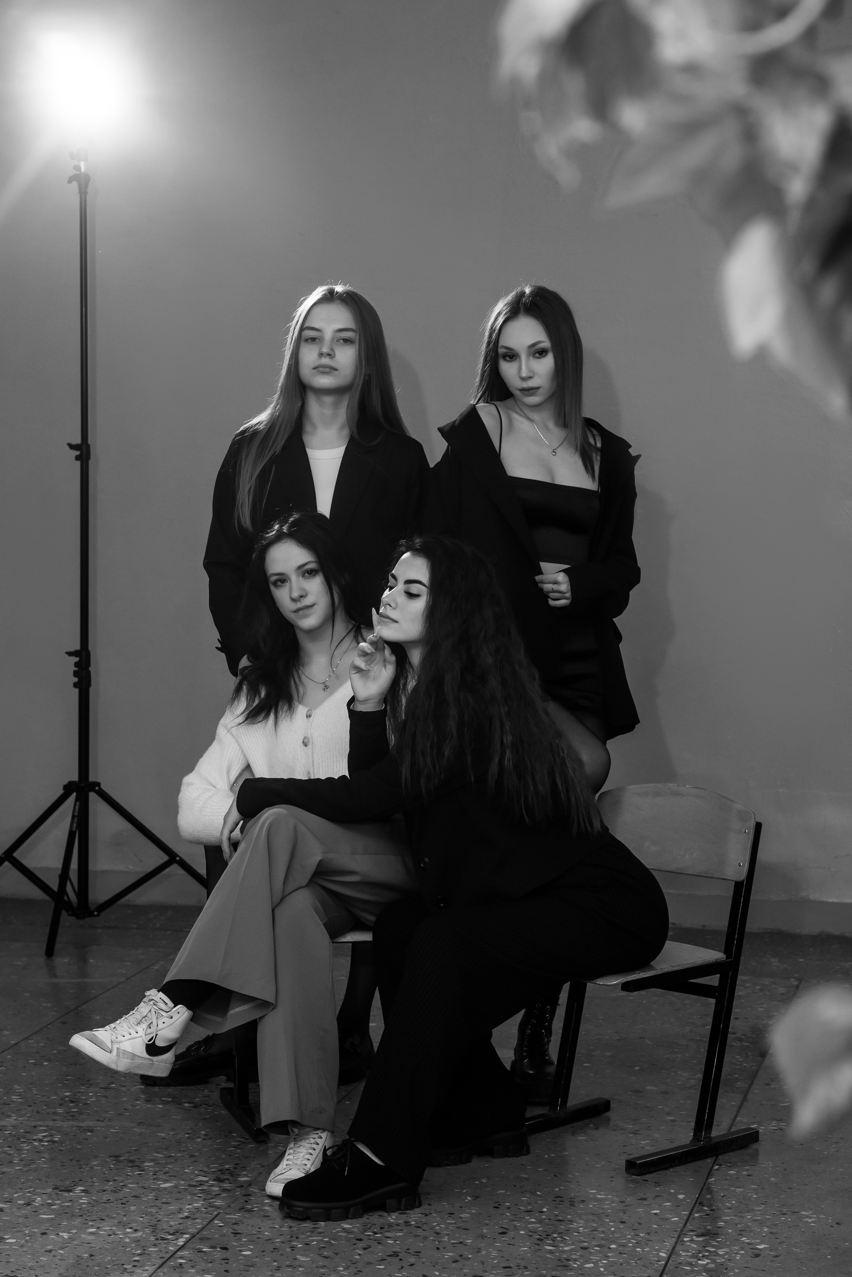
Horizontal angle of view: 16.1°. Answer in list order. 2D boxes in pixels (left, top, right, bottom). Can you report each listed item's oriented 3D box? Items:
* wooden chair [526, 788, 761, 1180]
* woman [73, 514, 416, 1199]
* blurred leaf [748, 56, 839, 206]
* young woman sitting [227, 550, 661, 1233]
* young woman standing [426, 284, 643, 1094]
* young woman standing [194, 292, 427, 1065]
[{"bbox_3d":[0.375,0.654,5.971,0.410,0.700,0.467,4,6,43],"label":"wooden chair"},{"bbox_3d":[-0.295,0.379,5.916,0.600,1.245,0.760,2,4,18],"label":"woman"},{"bbox_3d":[0.152,-0.211,1.250,0.036,0.063,0.030,1,4,7],"label":"blurred leaf"},{"bbox_3d":[0.055,0.413,5.727,0.860,1.210,0.500,-2,5,-28],"label":"young woman sitting"},{"bbox_3d":[0.233,0.117,6.360,0.480,1.715,0.380,1,4,1],"label":"young woman standing"},{"bbox_3d":[-0.233,0.104,6.439,0.540,1.720,0.380,1,4,3],"label":"young woman standing"}]

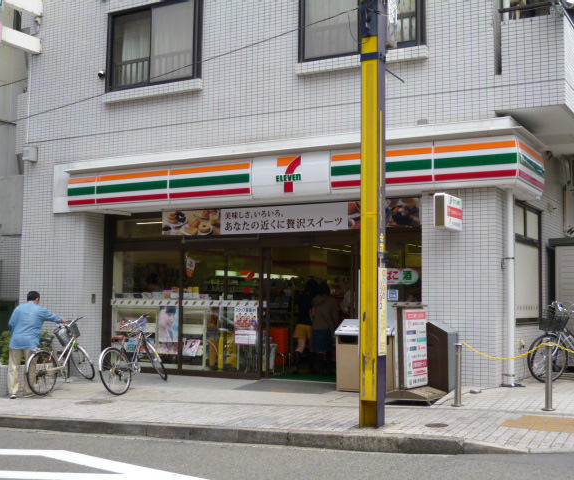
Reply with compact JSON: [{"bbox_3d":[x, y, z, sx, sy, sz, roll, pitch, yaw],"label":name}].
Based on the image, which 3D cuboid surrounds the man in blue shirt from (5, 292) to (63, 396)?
[{"bbox_3d":[-3.738,1.539,12.125,0.680,1.600,0.500,-2,-5,25],"label":"man in blue shirt"}]

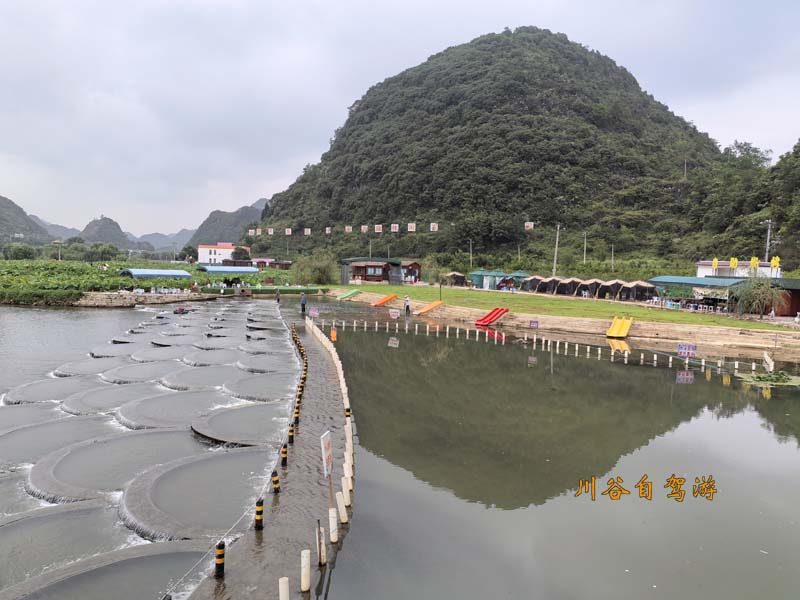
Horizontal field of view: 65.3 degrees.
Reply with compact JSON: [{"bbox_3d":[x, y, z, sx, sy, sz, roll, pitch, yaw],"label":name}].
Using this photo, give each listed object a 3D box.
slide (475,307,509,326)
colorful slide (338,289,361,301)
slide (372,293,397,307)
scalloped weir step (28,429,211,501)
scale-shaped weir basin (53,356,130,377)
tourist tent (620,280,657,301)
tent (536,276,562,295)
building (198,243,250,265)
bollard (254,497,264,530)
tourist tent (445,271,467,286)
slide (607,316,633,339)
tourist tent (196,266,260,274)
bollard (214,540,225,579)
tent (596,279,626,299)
[{"bbox_3d":[6.762,1.195,45.131,2.400,1.200,1.250,-1,4,-41],"label":"slide"},{"bbox_3d":[-5.688,-0.500,67.519,2.450,1.150,0.850,0,4,-28],"label":"colorful slide"},{"bbox_3d":[-1.471,0.054,60.266,2.400,1.150,1.100,0,4,-29],"label":"slide"},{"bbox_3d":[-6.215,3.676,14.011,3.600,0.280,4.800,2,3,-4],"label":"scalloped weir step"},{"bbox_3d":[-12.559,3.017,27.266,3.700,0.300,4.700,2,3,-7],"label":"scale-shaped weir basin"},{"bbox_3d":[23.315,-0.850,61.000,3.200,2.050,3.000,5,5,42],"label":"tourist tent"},{"bbox_3d":[17.309,-1.758,72.204,2.500,2.000,2.600,-2,5,-44],"label":"tent"},{"bbox_3d":[-62.847,-16.369,224.531,15.000,8.000,13.000,2,4,0],"label":"building"},{"bbox_3d":[-2.367,3.600,10.529,0.125,0.560,0.125,2,4,0],"label":"bollard"},{"bbox_3d":[7.688,-2.905,85.576,2.450,2.000,2.400,4,4,30],"label":"tourist tent"},{"bbox_3d":[14.495,1.748,41.071,1.150,1.200,2.300,4,4,32],"label":"slide"},{"bbox_3d":[-21.772,-2.993,79.013,6.500,2.300,3.900,-1,5,-38],"label":"tourist tent"},{"bbox_3d":[-2.362,3.413,8.211,0.113,0.470,0.113,2,3,0],"label":"bollard"},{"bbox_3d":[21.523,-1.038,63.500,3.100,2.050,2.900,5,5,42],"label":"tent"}]

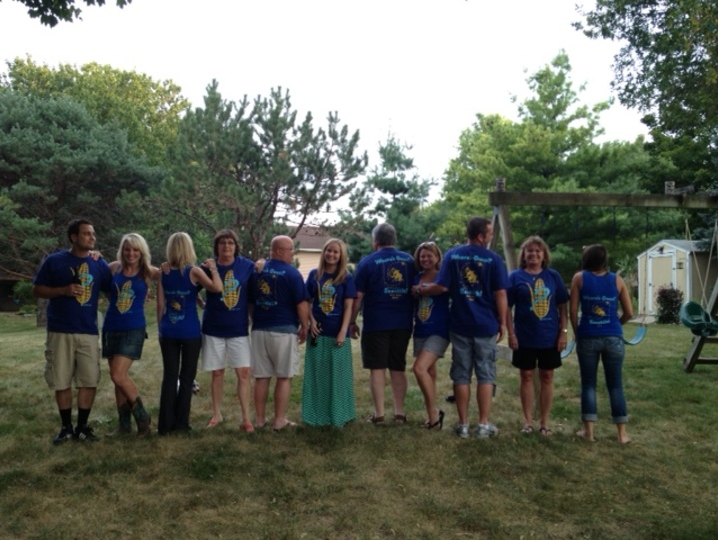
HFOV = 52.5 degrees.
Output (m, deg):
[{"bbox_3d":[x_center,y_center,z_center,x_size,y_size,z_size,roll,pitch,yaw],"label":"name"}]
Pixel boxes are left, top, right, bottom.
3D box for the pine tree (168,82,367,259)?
[{"bbox_3d":[-2.500,-1.800,19.500,5.500,6.400,5.000,0,0,0],"label":"pine tree"}]

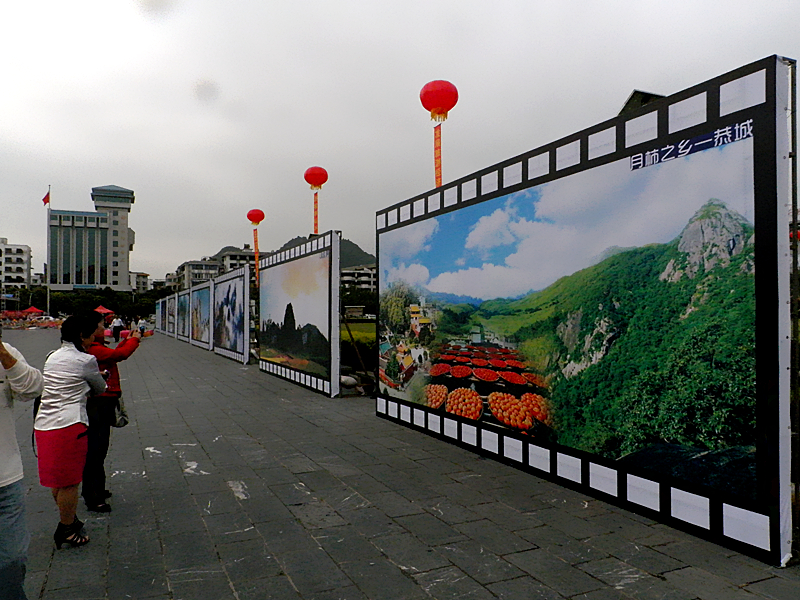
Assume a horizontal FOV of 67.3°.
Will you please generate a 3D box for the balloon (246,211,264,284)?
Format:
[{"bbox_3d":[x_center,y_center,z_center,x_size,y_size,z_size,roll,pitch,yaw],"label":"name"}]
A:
[{"bbox_3d":[-16.991,-6.194,70.900,2.100,8.900,2.100,0,-2,0],"label":"balloon"}]

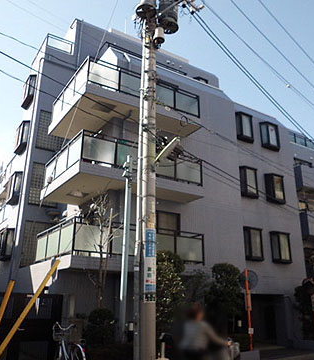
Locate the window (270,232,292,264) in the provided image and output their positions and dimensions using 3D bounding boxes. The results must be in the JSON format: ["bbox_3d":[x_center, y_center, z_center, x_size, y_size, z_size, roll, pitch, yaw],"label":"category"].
[{"bbox_3d":[5.757,3.109,16.505,1.110,1.360,0.275,12,-22,-30],"label":"window"}]

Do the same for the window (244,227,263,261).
[{"bbox_3d":[4.270,2.790,15.613,1.041,1.360,0.275,12,-22,-30],"label":"window"}]

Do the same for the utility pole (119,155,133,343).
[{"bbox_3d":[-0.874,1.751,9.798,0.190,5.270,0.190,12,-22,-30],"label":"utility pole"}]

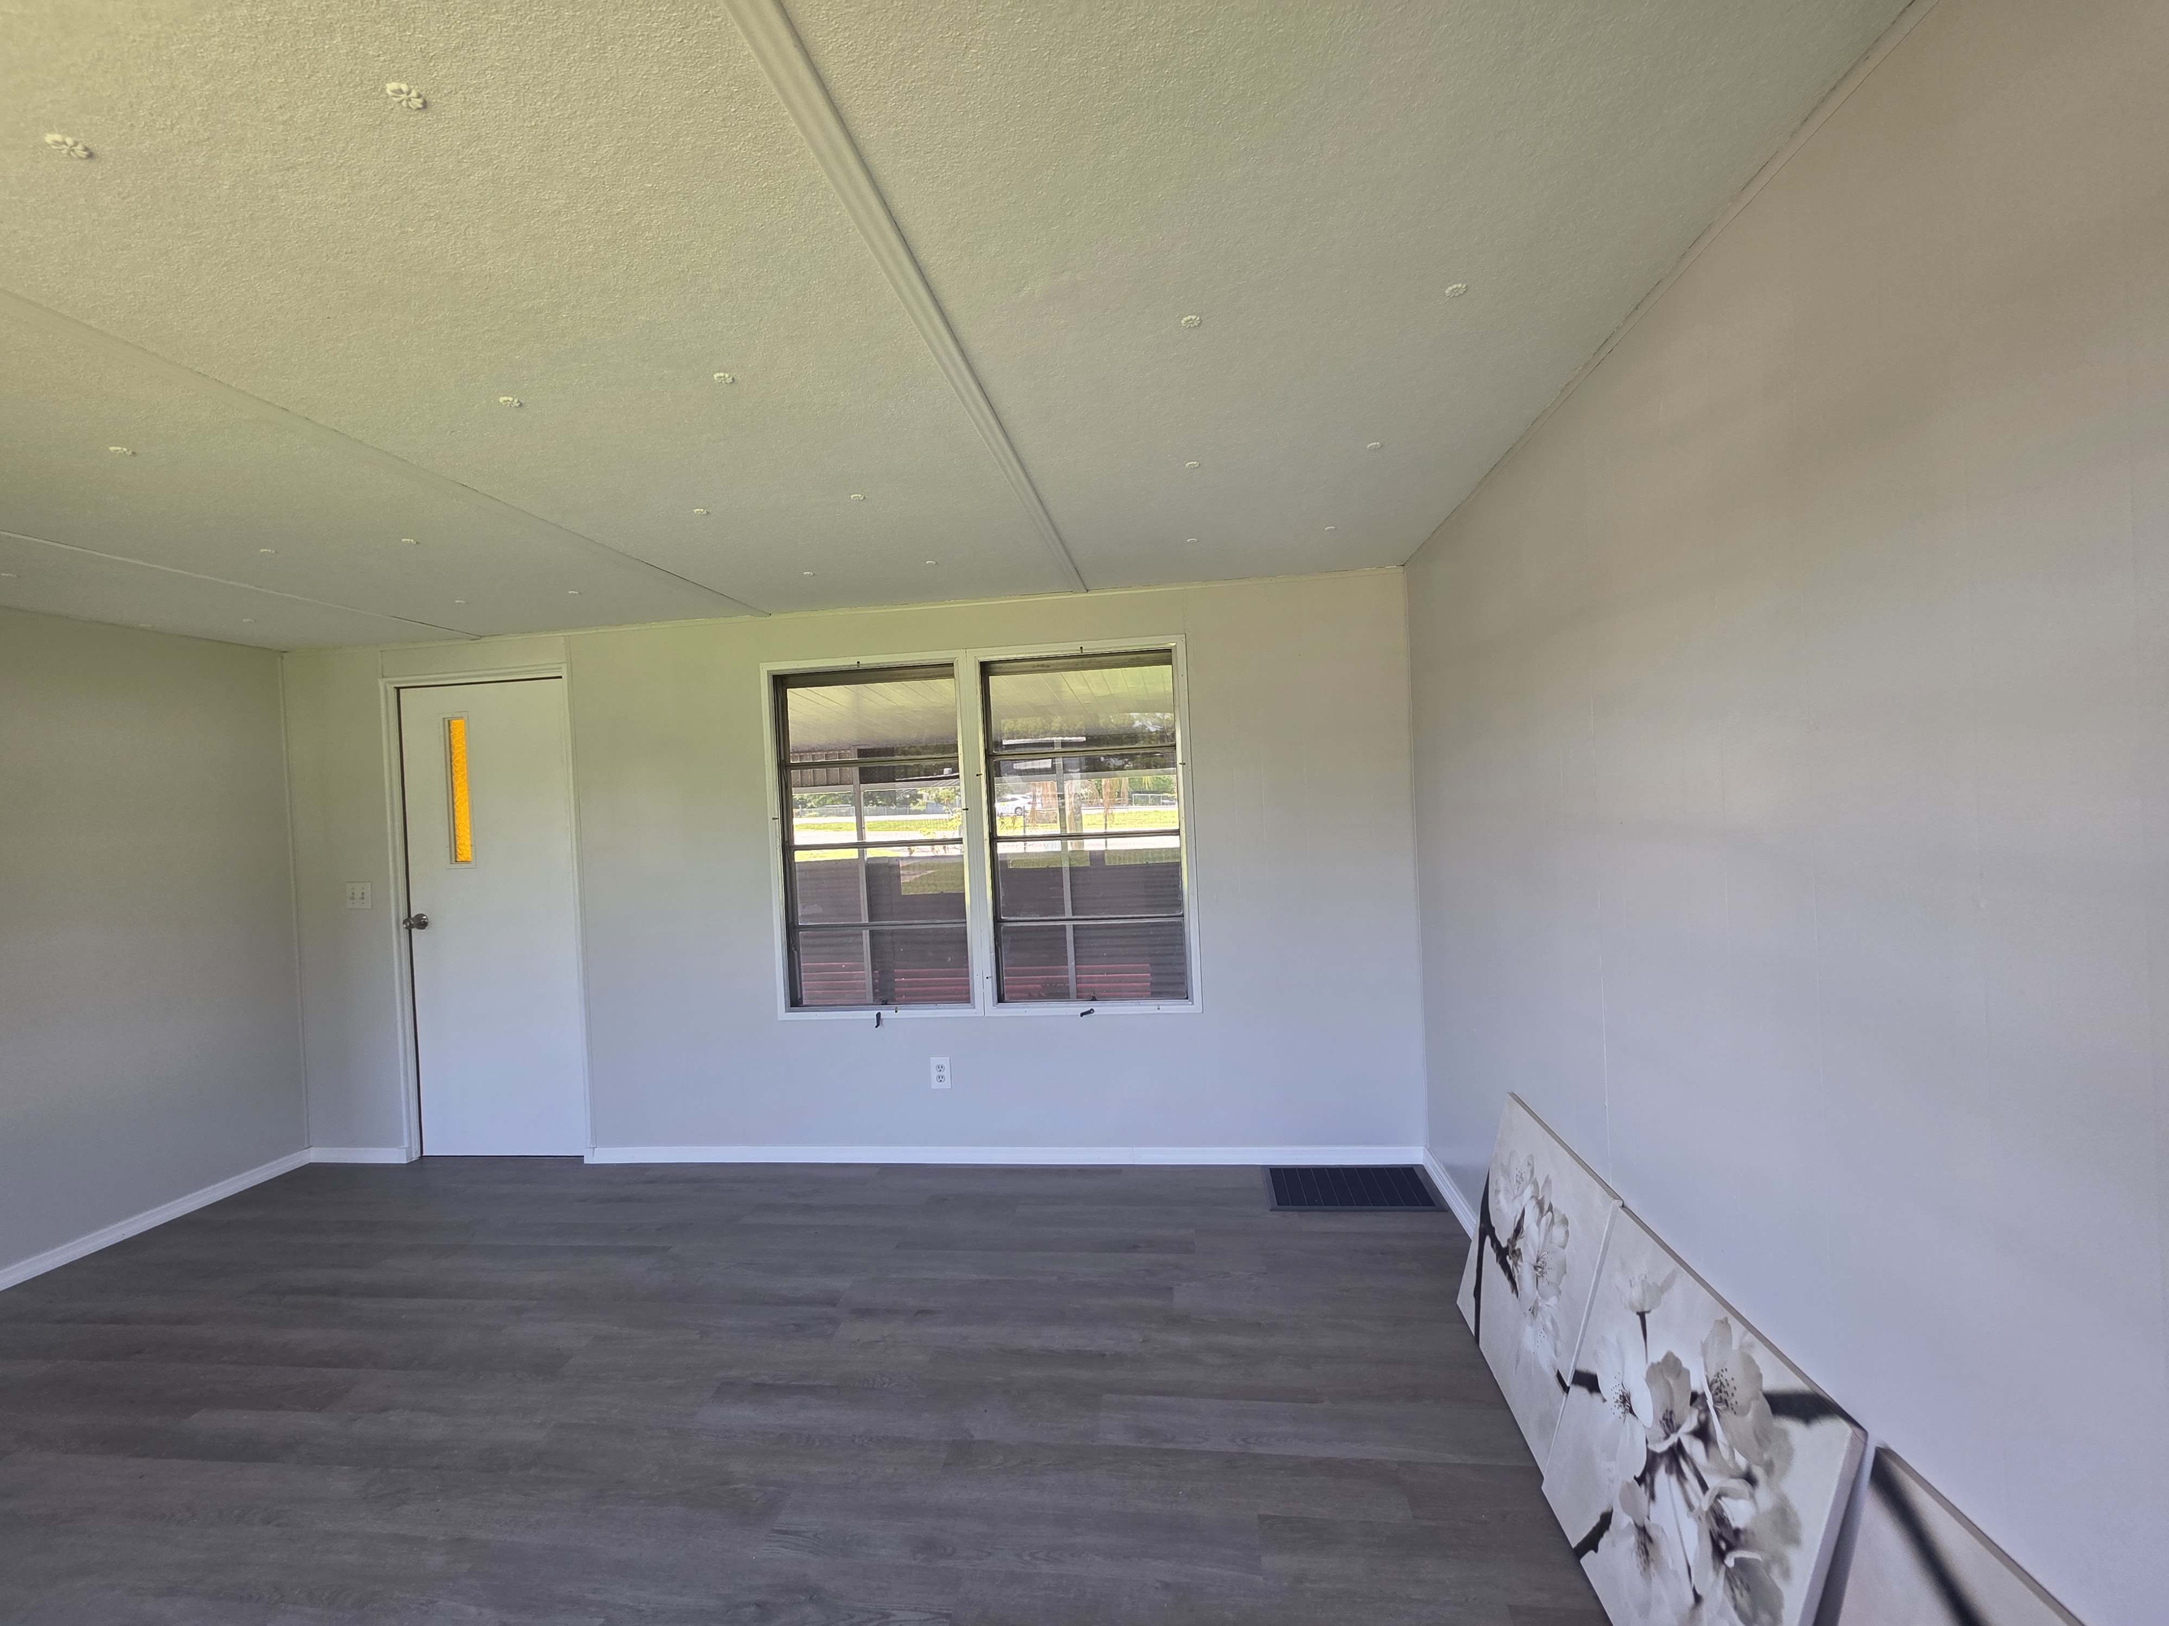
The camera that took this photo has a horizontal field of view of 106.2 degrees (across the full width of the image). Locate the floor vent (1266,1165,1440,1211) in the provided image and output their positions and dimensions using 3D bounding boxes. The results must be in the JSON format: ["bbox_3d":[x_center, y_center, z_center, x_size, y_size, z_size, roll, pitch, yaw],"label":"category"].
[{"bbox_3d":[0.886,1.248,2.728,0.545,0.015,0.315,-3,1,7],"label":"floor vent"}]

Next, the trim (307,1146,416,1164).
[{"bbox_3d":[-3.021,1.431,3.403,0.481,0.068,0.015,-3,1,7],"label":"trim"}]

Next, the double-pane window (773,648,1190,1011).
[{"bbox_3d":[-0.405,0.079,3.050,1.575,1.331,0.080,-3,1,7],"label":"double-pane window"}]

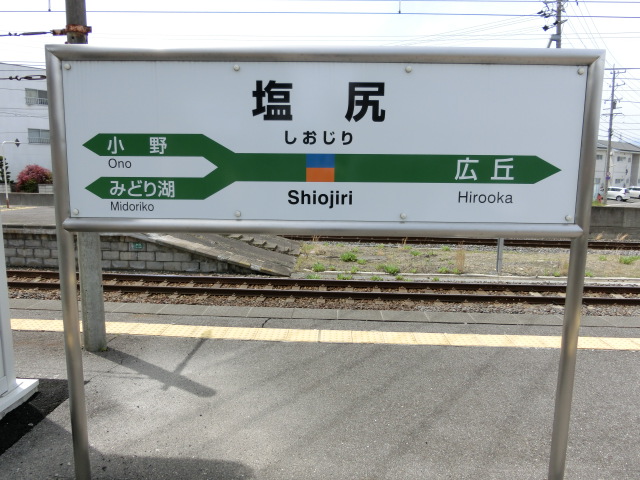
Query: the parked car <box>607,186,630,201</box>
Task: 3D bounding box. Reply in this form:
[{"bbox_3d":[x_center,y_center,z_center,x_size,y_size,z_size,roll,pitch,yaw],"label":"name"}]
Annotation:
[{"bbox_3d":[31.400,-5.070,50.500,1.720,1.540,4.400,-4,9,-33],"label":"parked car"}]

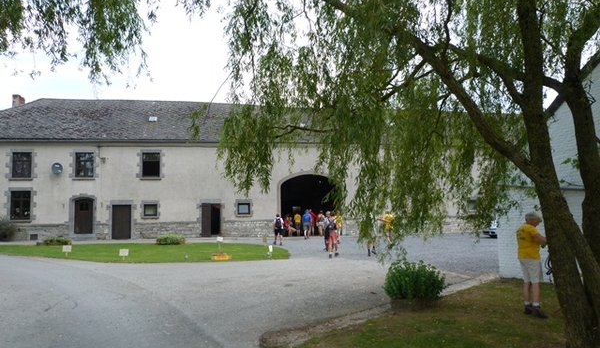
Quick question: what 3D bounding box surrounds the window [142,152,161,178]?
[{"bbox_3d":[-9.427,-0.556,27.533,1.054,1.525,0.150,0,-4,-9],"label":"window"}]

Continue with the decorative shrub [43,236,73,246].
[{"bbox_3d":[-12.828,3.534,22.959,1.526,0.452,1.145,0,-4,-9],"label":"decorative shrub"}]

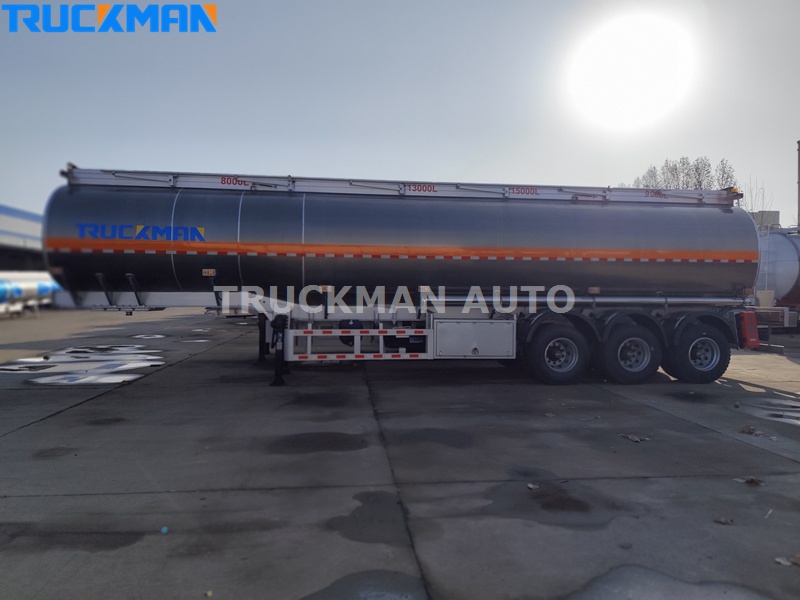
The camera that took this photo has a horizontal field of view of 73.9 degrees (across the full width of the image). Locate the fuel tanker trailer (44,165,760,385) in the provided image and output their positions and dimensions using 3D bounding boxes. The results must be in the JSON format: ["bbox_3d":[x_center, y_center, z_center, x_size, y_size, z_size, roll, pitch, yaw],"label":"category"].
[{"bbox_3d":[0.374,-0.356,9.882,11.950,3.550,2.500,0,1,-8],"label":"fuel tanker trailer"}]

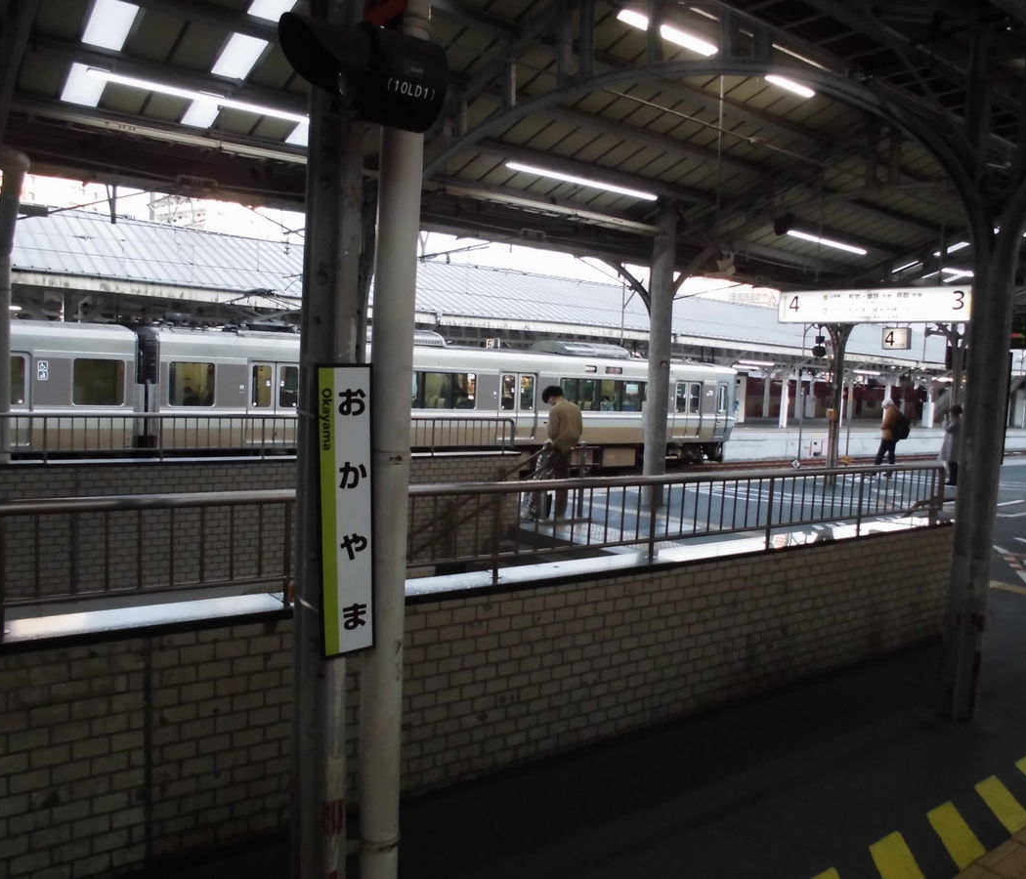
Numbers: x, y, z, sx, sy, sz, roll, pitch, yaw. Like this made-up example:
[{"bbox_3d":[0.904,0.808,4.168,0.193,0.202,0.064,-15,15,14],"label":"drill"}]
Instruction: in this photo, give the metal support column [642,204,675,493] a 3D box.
[{"bbox_3d":[2.102,-1.193,12.448,0.300,4.274,0.300,-1,5,-38],"label":"metal support column"}]

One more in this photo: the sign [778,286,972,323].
[{"bbox_3d":[4.057,-1.506,9.963,0.180,0.365,2.190,-1,6,-43],"label":"sign"}]

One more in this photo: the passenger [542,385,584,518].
[{"bbox_3d":[0.621,0.149,11.145,0.360,1.646,0.460,6,5,40],"label":"passenger"}]

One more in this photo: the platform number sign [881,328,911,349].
[{"bbox_3d":[6.835,-1.779,15.657,0.200,0.380,0.440,-1,5,-38],"label":"platform number sign"}]

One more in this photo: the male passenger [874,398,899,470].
[{"bbox_3d":[7.712,-0.028,18.266,0.500,1.647,0.500,4,4,25],"label":"male passenger"}]

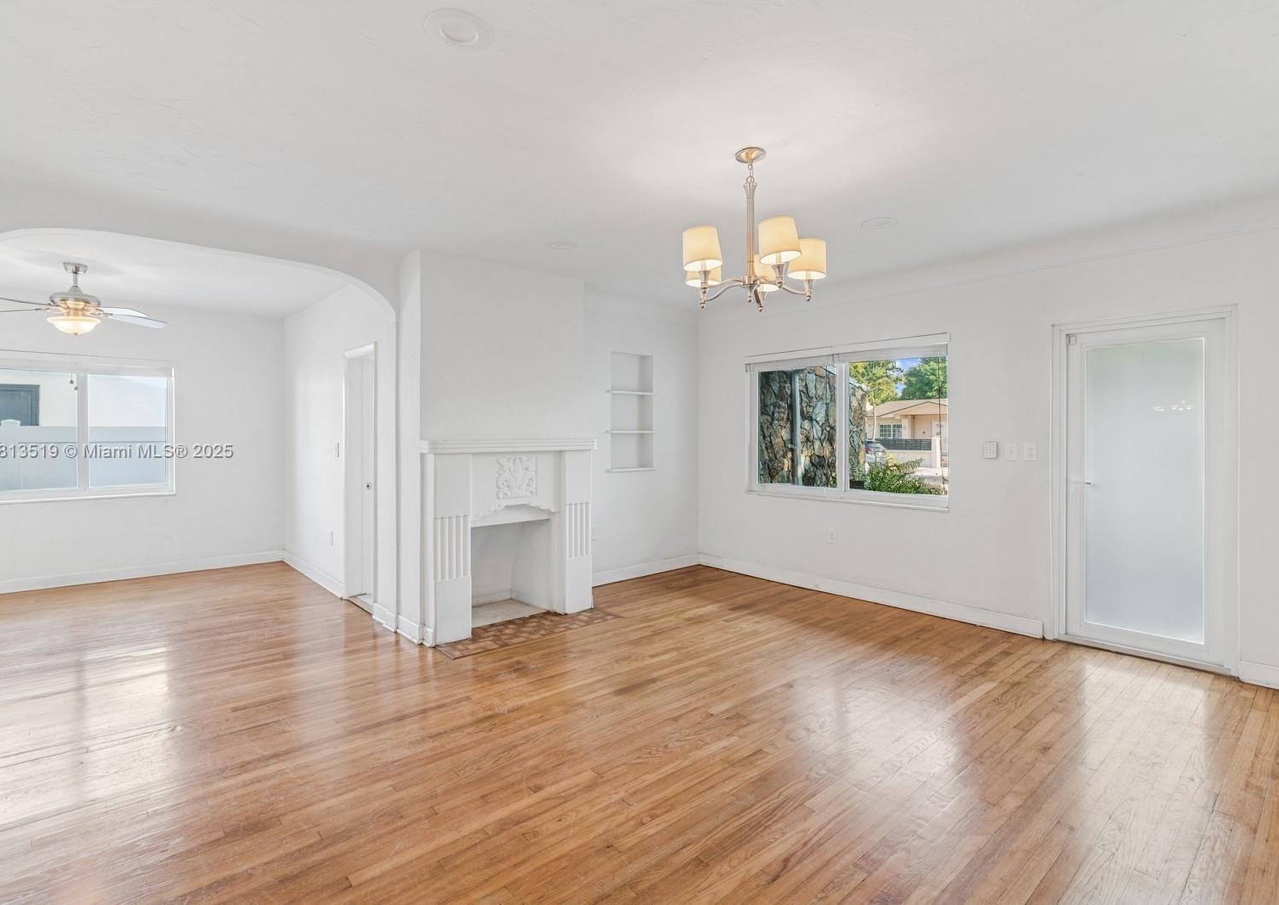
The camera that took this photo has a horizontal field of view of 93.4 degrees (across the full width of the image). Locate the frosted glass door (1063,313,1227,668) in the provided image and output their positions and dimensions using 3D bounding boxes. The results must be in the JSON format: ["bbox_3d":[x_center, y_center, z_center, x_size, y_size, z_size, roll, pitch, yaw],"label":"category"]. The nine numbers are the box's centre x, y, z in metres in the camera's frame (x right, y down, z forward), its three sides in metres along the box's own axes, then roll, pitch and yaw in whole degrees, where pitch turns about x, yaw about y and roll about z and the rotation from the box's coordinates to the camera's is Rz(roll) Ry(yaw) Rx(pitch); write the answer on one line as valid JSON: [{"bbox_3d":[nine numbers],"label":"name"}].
[{"bbox_3d":[3.106,0.206,3.760,0.130,2.105,0.908,-1,1,-42],"label":"frosted glass door"}]

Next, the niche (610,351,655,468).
[{"bbox_3d":[-0.126,-0.387,5.931,0.560,1.136,0.225,-1,1,-42],"label":"niche"}]

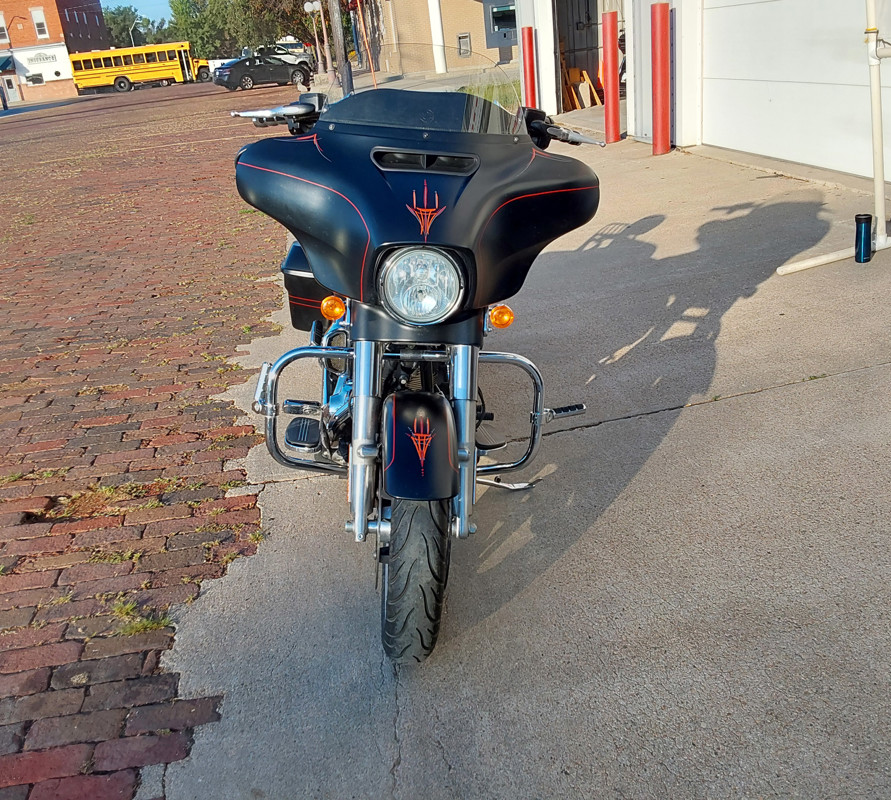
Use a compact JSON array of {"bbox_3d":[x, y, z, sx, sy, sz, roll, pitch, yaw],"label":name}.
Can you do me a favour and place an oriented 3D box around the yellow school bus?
[{"bbox_3d":[-22.842,-25.088,65.172,9.800,2.950,2.440,-10,23,-9],"label":"yellow school bus"}]

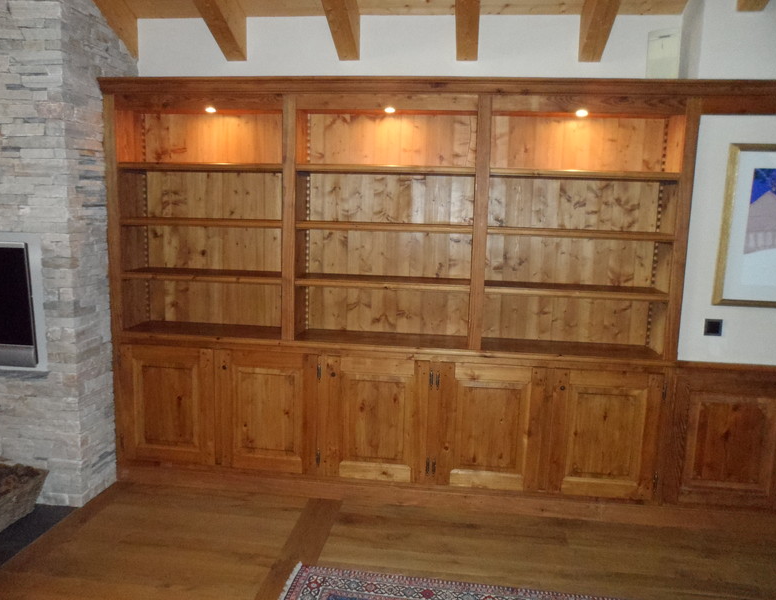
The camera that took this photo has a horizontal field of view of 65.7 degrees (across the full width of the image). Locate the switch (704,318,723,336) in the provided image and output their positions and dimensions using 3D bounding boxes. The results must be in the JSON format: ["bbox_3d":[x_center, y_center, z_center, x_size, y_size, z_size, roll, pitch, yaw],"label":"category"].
[{"bbox_3d":[1.607,0.137,2.934,0.084,0.085,0.012,2,9,6],"label":"switch"}]

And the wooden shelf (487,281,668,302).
[{"bbox_3d":[0.955,-0.053,3.146,0.909,0.032,0.284,2,9,6],"label":"wooden shelf"}]

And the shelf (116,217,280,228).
[{"bbox_3d":[-1.002,-0.444,3.452,0.947,0.031,0.368,2,8,7],"label":"shelf"}]

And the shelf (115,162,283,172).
[{"bbox_3d":[-0.994,-0.738,3.412,0.947,0.031,0.368,2,8,7],"label":"shelf"}]

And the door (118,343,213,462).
[{"bbox_3d":[-1.226,0.587,3.349,0.554,0.665,0.024,2,9,6],"label":"door"}]

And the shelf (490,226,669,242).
[{"bbox_3d":[0.963,-0.349,3.102,0.909,0.033,0.284,2,9,6],"label":"shelf"}]

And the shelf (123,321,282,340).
[{"bbox_3d":[-0.996,0.185,3.403,0.908,0.030,0.302,2,9,6],"label":"shelf"}]

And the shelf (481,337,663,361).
[{"bbox_3d":[0.973,0.279,3.310,0.942,0.031,0.368,2,8,7],"label":"shelf"}]

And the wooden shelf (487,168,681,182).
[{"bbox_3d":[0.999,-0.651,3.183,0.942,0.031,0.368,2,8,7],"label":"wooden shelf"}]

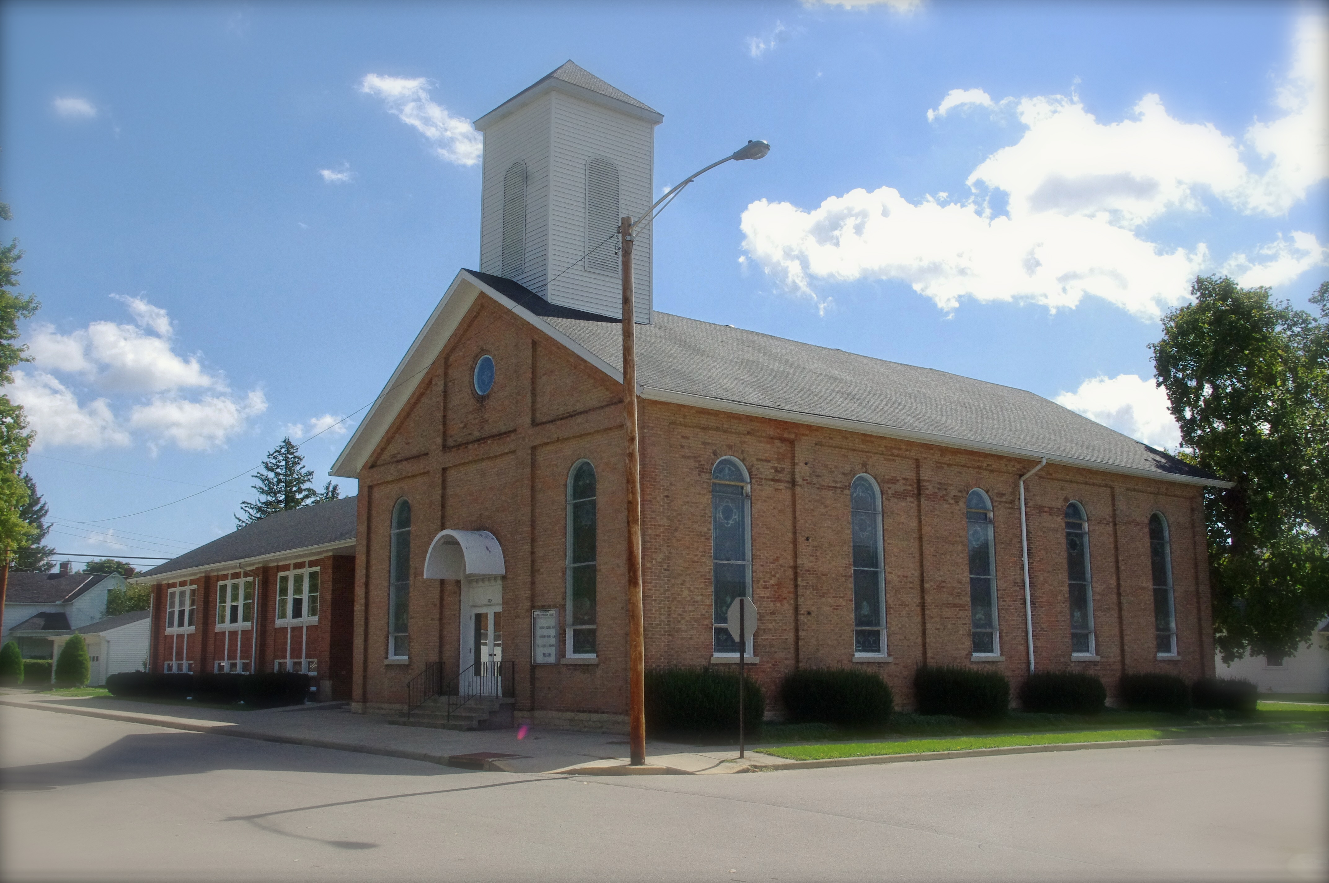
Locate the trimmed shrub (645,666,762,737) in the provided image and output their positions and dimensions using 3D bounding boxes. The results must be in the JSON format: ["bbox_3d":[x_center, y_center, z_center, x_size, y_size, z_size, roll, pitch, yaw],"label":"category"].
[{"bbox_3d":[0.770,5.118,24.743,2.250,1.280,1.550,8,-12,-38],"label":"trimmed shrub"}]

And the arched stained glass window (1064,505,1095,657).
[{"bbox_3d":[11.351,3.743,34.490,1.090,4.220,0.200,8,-12,-38],"label":"arched stained glass window"}]

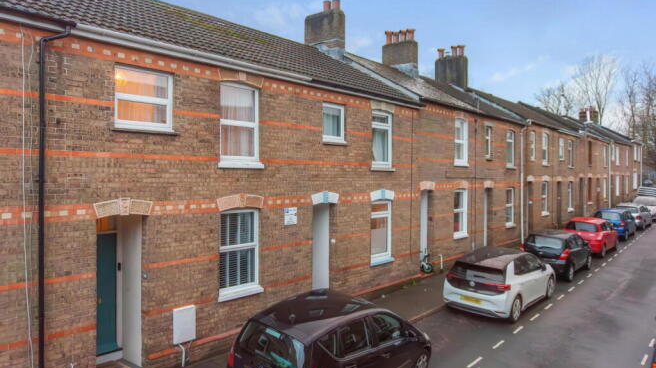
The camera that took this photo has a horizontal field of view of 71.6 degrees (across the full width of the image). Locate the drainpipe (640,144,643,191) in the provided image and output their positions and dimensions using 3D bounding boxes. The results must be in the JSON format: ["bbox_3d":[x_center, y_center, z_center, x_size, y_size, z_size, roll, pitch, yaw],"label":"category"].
[{"bbox_3d":[35.119,-1.706,50.907,0.110,5.537,0.110,0,0,0],"label":"drainpipe"}]

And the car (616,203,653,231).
[{"bbox_3d":[18.916,1.924,28.461,1.740,1.460,4.150,0,2,42],"label":"car"}]

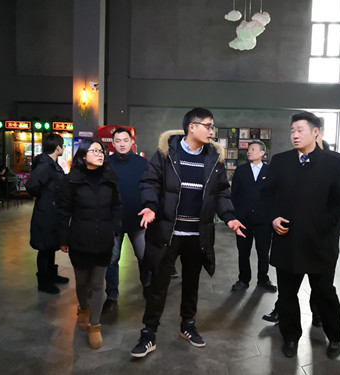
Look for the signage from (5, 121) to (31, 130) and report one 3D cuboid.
[{"bbox_3d":[-4.735,-1.932,12.150,0.800,0.270,0.080,1,4,0],"label":"signage"}]

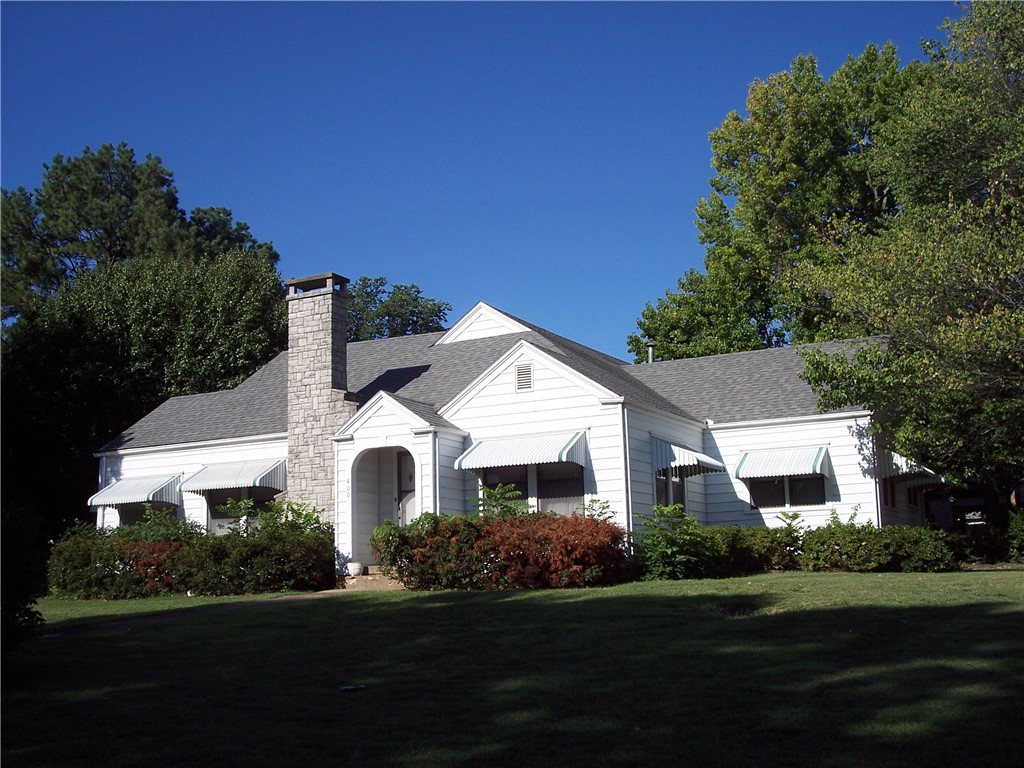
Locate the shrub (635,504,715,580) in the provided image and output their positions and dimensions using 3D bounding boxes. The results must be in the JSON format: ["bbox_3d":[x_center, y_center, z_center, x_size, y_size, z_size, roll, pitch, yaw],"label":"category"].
[{"bbox_3d":[2.982,2.942,21.355,1.450,1.380,1.350,-7,-11,27],"label":"shrub"}]

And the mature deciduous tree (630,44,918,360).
[{"bbox_3d":[8.821,-2.260,36.832,9.800,16.855,9.300,-4,-10,14],"label":"mature deciduous tree"}]

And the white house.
[{"bbox_3d":[0.324,1.602,27.962,17.100,6.650,12.600,-7,-11,27],"label":"white house"}]

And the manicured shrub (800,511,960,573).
[{"bbox_3d":[7.073,3.087,22.407,2.900,1.180,1.400,-7,-11,27],"label":"manicured shrub"}]

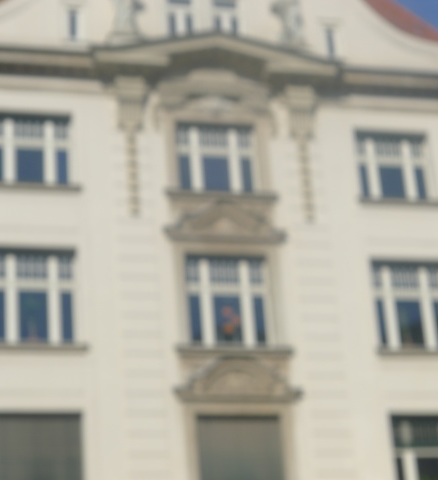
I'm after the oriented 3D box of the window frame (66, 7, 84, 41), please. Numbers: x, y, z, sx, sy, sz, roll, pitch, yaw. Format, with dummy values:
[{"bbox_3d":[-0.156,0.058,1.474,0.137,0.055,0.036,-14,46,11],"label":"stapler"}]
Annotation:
[{"bbox_3d":[-3.383,-5.000,34.532,0.393,0.956,0.180,2,-25,-14],"label":"window frame"}]

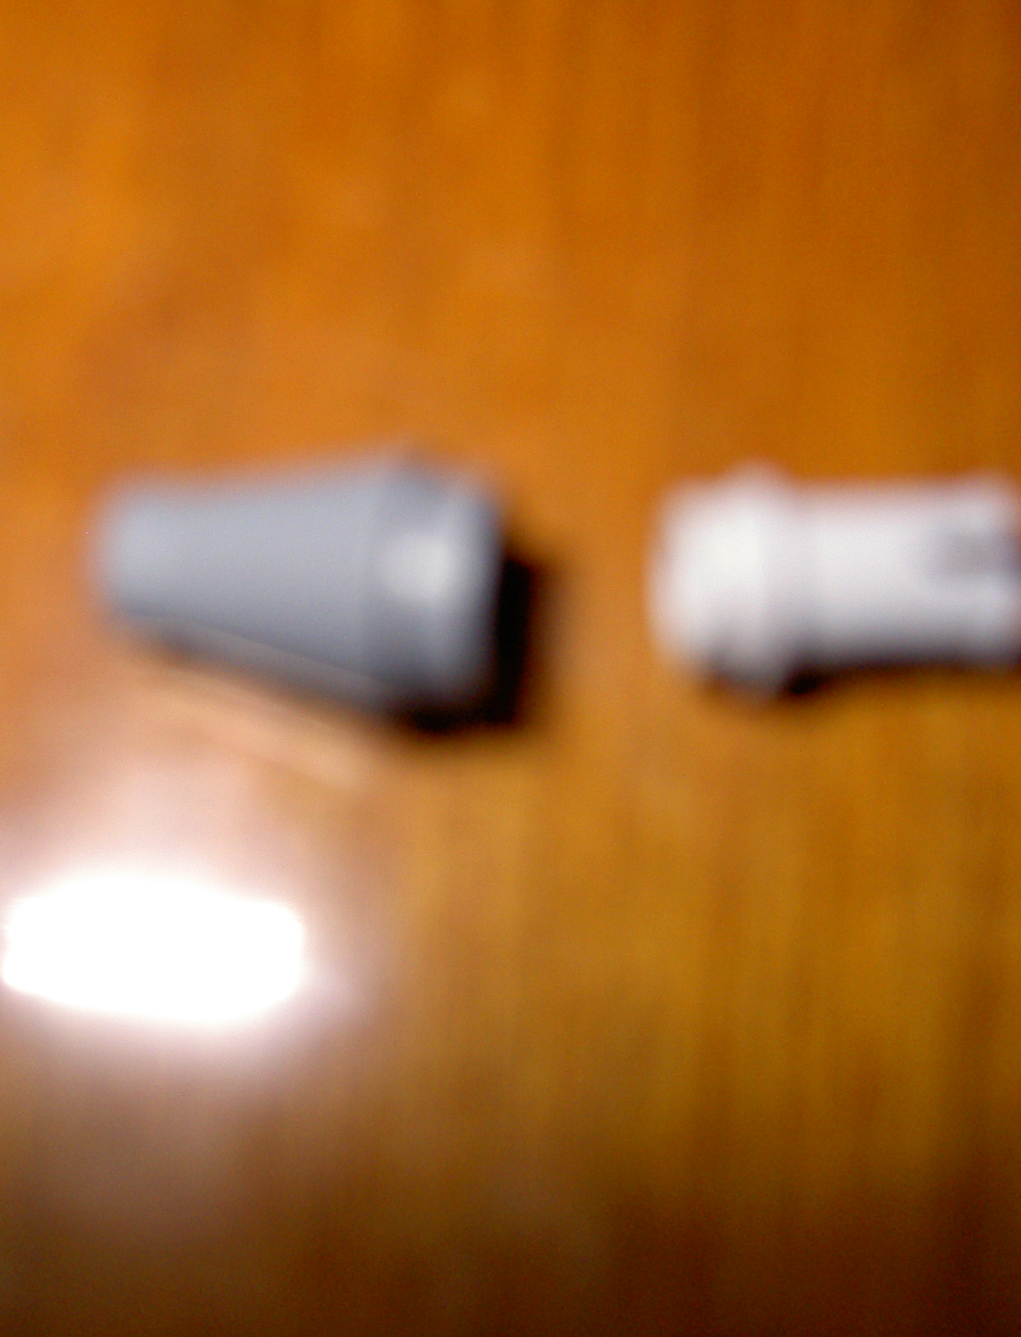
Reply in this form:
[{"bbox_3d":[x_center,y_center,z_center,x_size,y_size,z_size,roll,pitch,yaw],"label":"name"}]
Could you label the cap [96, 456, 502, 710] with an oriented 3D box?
[{"bbox_3d":[-0.007,-0.003,0.053,0.011,0.008,0.008,7,73,16],"label":"cap"}]

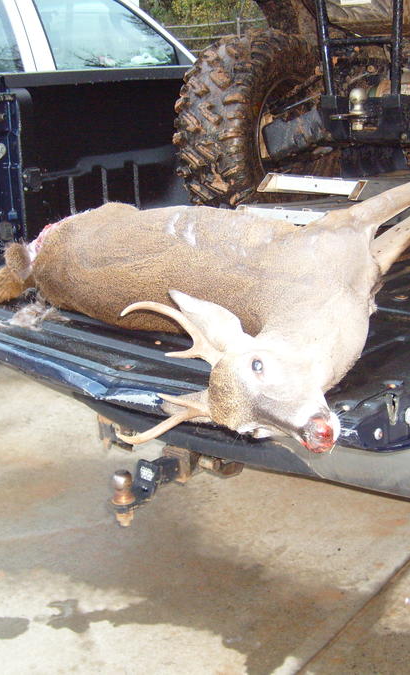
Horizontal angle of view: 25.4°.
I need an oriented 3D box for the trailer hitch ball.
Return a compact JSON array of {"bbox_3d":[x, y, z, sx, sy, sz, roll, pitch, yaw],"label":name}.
[{"bbox_3d":[-0.195,0.381,2.177,0.059,0.138,0.059,-2,16,1],"label":"trailer hitch ball"}]

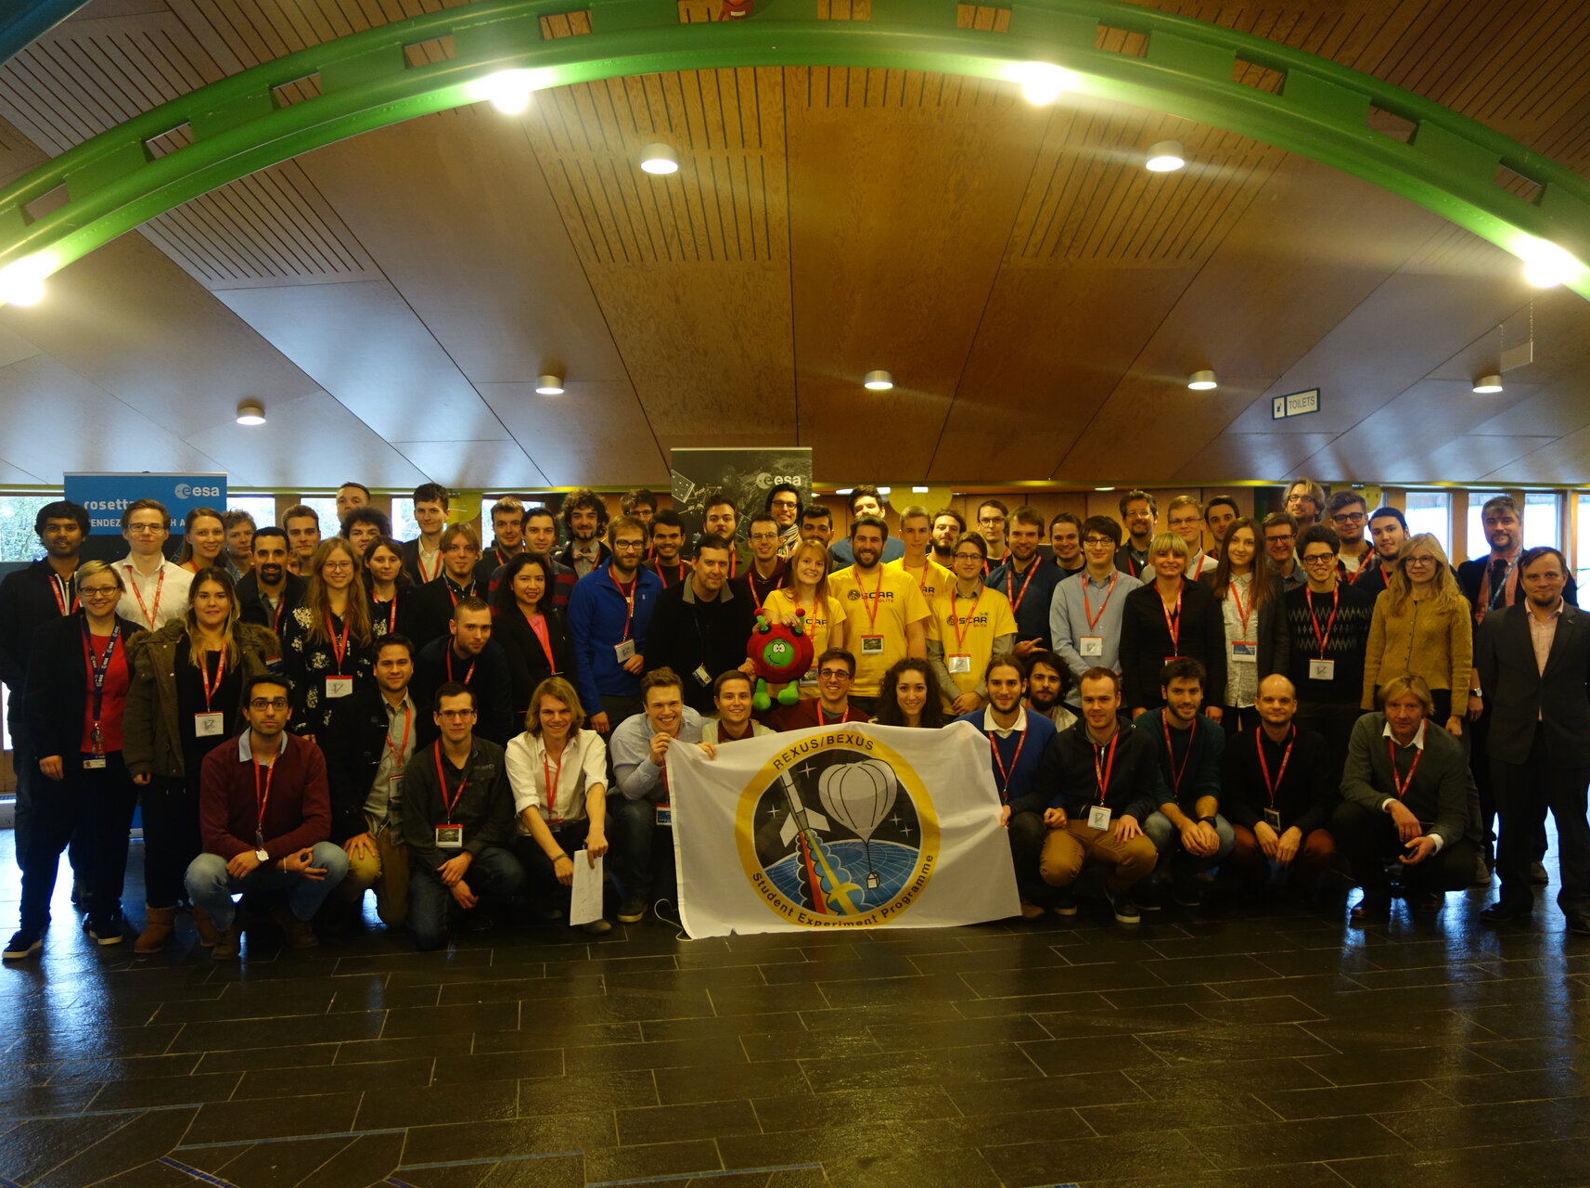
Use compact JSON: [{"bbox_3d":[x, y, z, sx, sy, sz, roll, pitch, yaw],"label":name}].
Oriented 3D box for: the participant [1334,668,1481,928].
[{"bbox_3d":[2.870,0.919,6.500,0.610,1.066,0.680,1,2,23],"label":"participant"}]

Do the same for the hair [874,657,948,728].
[{"bbox_3d":[0.528,0.468,6.300,0.340,0.360,0.270,0,2,5],"label":"hair"}]

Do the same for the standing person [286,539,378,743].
[{"bbox_3d":[-2.178,0.602,6.500,0.450,1.725,0.320,-1,2,-13],"label":"standing person"}]

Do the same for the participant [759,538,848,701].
[{"bbox_3d":[0.045,0.565,6.850,0.440,1.680,0.380,0,2,2],"label":"participant"}]

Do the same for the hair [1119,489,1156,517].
[{"bbox_3d":[1.836,-0.470,7.400,0.200,0.169,0.220,0,2,12],"label":"hair"}]

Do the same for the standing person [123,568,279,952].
[{"bbox_3d":[-2.575,0.698,6.071,0.600,1.628,0.400,-1,2,-16],"label":"standing person"}]

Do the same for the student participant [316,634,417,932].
[{"bbox_3d":[-1.869,0.809,6.150,0.540,1.265,0.660,-1,2,-18],"label":"student participant"}]

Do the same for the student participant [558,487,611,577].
[{"bbox_3d":[-1.129,0.399,7.468,0.520,1.935,0.360,-1,2,-7],"label":"student participant"}]

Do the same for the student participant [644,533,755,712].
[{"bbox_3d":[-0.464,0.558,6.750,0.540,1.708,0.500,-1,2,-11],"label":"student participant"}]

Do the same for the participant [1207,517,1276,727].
[{"bbox_3d":[2.256,0.505,6.941,0.460,1.768,0.340,0,2,14],"label":"participant"}]

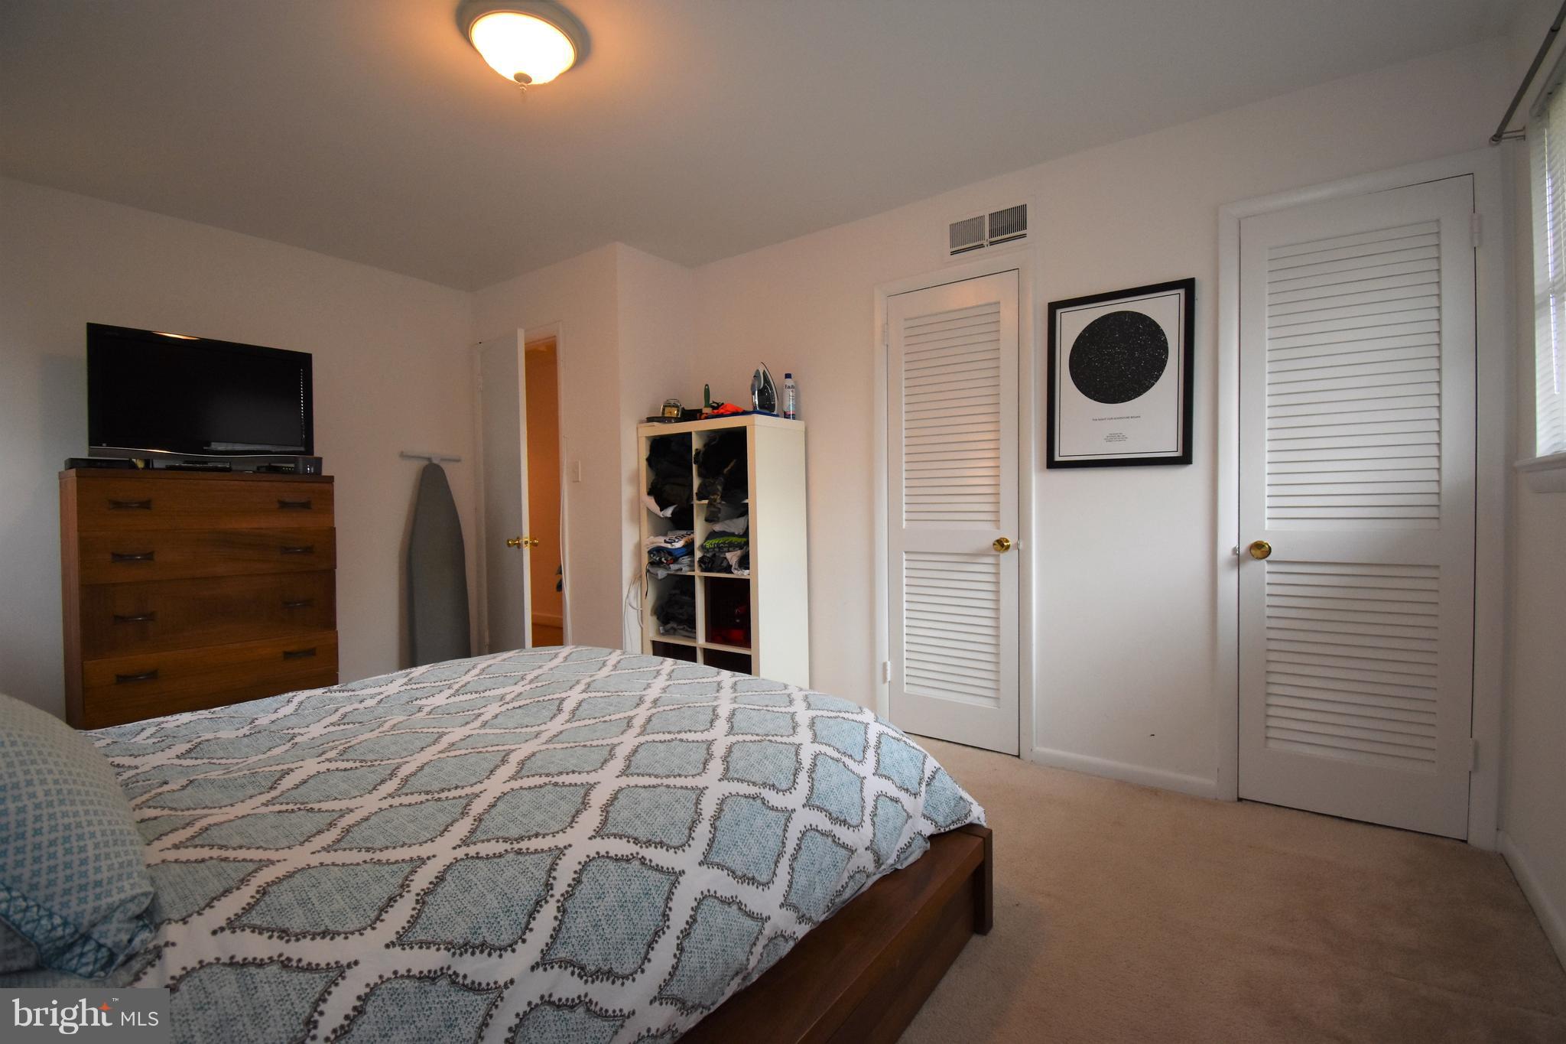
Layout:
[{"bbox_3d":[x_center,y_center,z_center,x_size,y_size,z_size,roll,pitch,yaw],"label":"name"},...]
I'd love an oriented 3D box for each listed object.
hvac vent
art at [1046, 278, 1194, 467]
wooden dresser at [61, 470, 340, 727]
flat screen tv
[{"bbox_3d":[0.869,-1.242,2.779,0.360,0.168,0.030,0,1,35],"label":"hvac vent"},{"bbox_3d":[1.283,-0.550,2.509,0.503,0.674,0.027,0,1,35],"label":"art"},{"bbox_3d":[-2.598,0.401,2.981,0.450,1.215,0.860,0,1,38],"label":"wooden dresser"},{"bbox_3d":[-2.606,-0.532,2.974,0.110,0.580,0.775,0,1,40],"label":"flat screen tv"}]

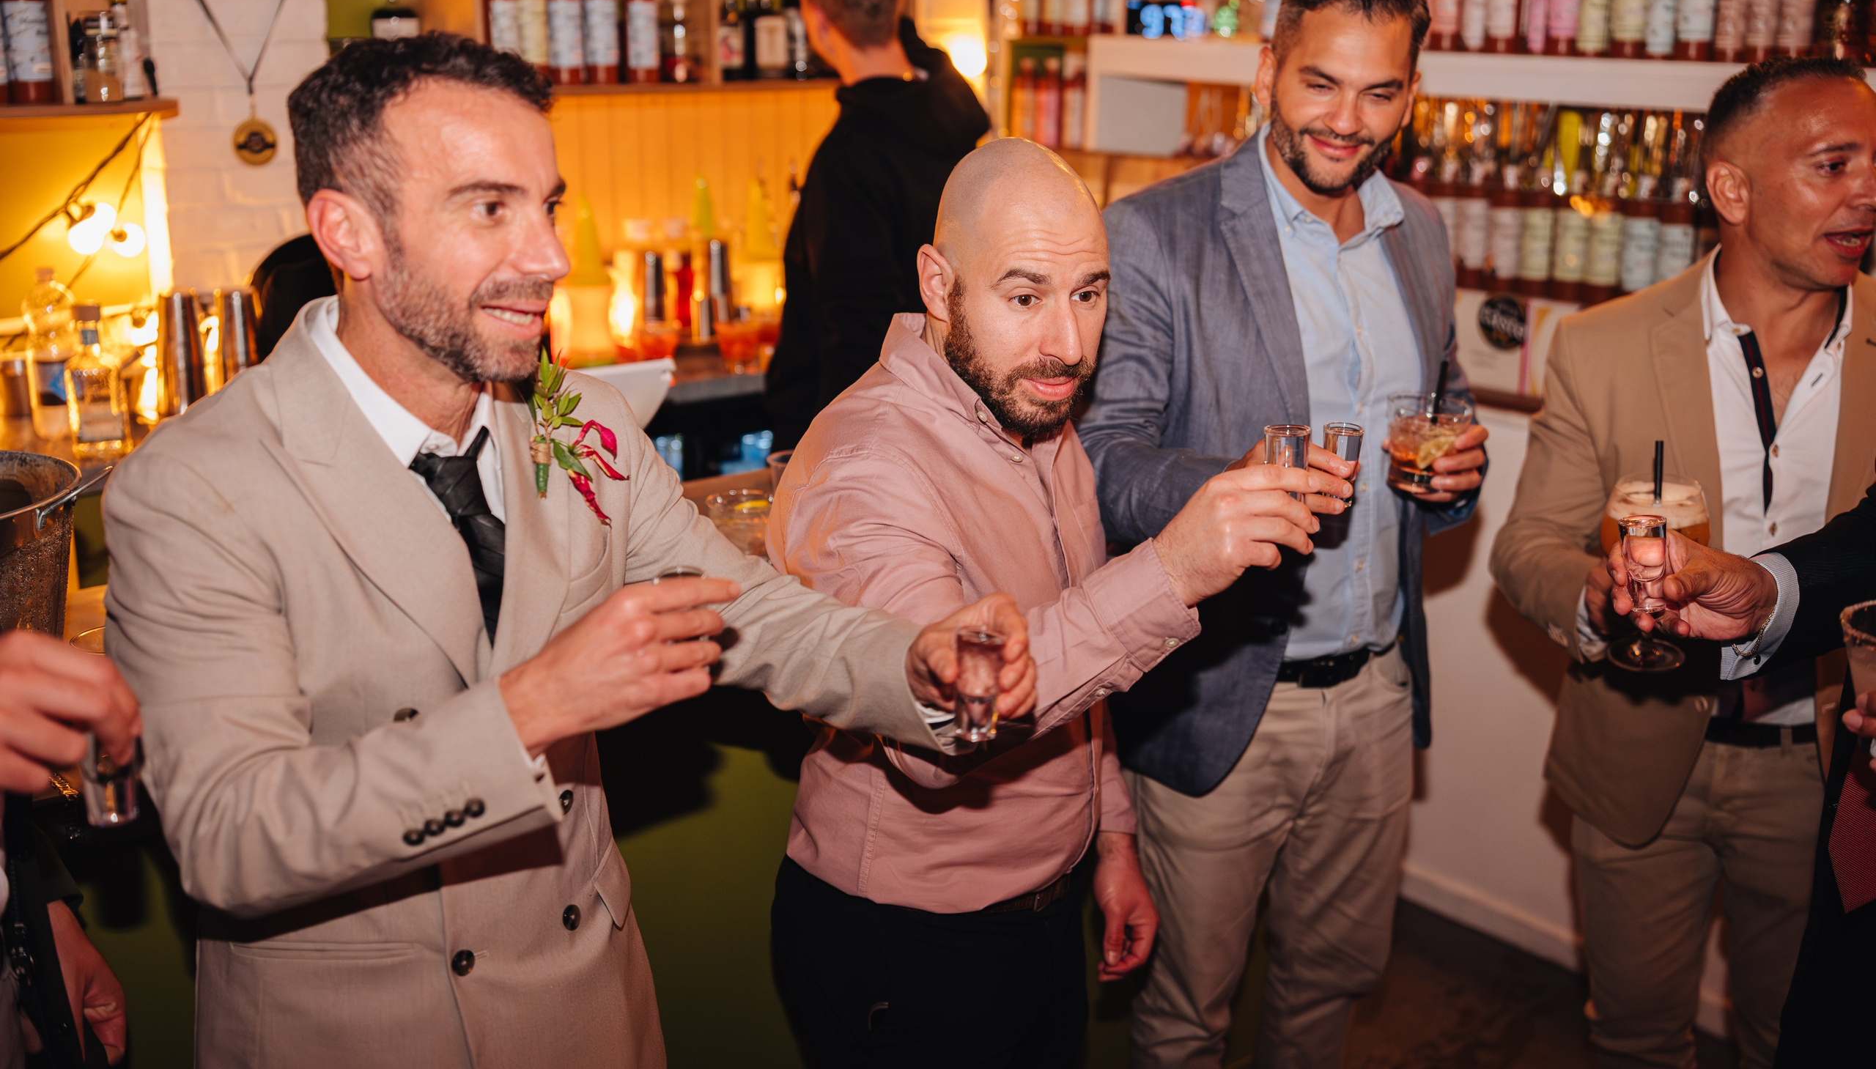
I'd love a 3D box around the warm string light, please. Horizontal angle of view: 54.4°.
[{"bbox_3d":[-1.414,-0.518,3.100,0.110,0.090,0.075,-13,22,-41],"label":"warm string light"}]

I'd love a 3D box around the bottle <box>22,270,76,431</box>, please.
[{"bbox_3d":[-1.472,-0.303,3.030,0.083,0.280,0.083,-13,22,-41],"label":"bottle"}]

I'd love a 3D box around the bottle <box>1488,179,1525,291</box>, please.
[{"bbox_3d":[1.044,-0.549,3.323,0.066,0.226,0.066,-13,22,-40],"label":"bottle"}]

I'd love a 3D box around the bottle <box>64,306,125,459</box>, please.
[{"bbox_3d":[-1.352,-0.243,2.930,0.083,0.242,0.080,-6,18,-22],"label":"bottle"}]

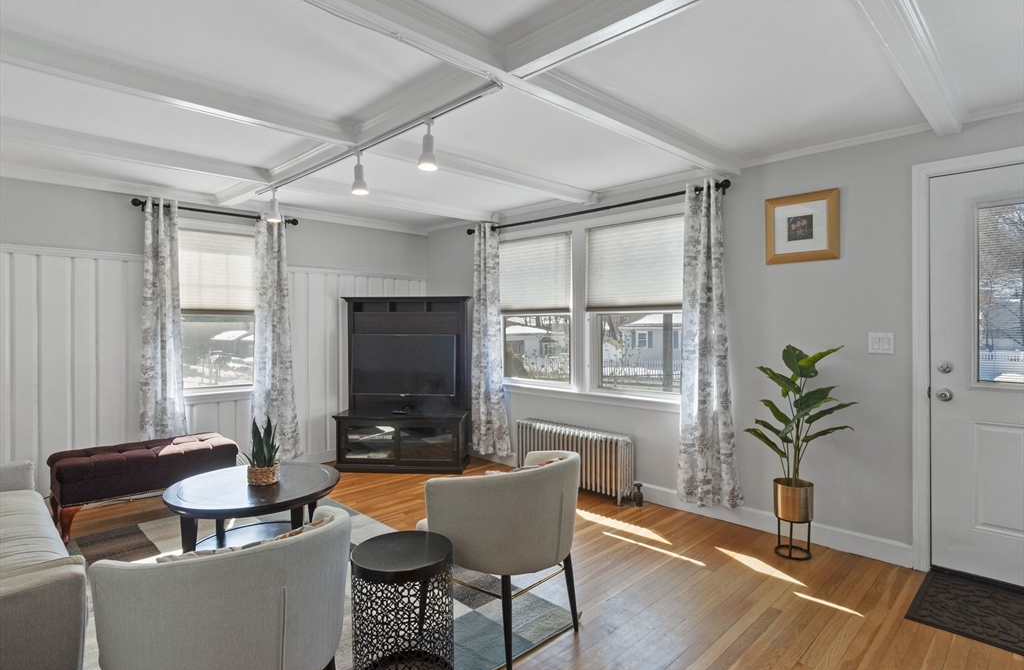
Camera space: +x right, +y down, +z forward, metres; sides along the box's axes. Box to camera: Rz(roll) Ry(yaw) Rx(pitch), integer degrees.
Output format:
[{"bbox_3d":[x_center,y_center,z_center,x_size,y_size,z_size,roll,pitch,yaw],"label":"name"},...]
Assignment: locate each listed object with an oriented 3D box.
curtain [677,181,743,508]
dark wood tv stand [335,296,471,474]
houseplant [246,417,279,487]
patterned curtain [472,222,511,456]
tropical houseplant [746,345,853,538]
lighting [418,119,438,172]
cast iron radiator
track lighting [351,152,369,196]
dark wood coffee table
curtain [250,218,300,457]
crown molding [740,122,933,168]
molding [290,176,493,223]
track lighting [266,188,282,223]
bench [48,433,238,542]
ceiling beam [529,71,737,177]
[{"bbox_3d":[1.281,0.056,3.341,0.370,2.135,0.120,0,1,43],"label":"curtain"},{"bbox_3d":[-0.991,0.434,4.791,1.180,1.570,0.520,0,1,6],"label":"dark wood tv stand"},{"bbox_3d":[-1.334,0.611,2.747,0.175,0.350,0.170,-1,1,-26],"label":"houseplant"},{"bbox_3d":[-0.191,0.034,4.720,0.360,2.145,0.120,0,1,43],"label":"patterned curtain"},{"bbox_3d":[1.662,0.627,2.962,0.542,1.144,0.430,1,1,43],"label":"tropical houseplant"},{"bbox_3d":[-0.389,-0.879,2.374,0.095,0.248,0.095,0,1,0],"label":"lighting"},{"bbox_3d":[0.479,0.986,4.125,1.021,0.499,0.184,1,1,43],"label":"cast iron radiator"},{"bbox_3d":[-0.841,-0.891,2.837,0.095,0.238,0.095,1,1,43],"label":"track lighting"},{"bbox_3d":[-1.354,1.017,2.734,0.823,0.460,0.823,-1,1,-43],"label":"dark wood coffee table"},{"bbox_3d":[-2.050,0.033,4.442,0.394,2.161,0.130,-1,1,-42],"label":"curtain"},{"bbox_3d":[1.797,-1.075,2.931,0.940,0.050,0.045,0,1,43],"label":"crown molding"},{"bbox_3d":[-0.915,-1.103,4.276,1.879,0.090,0.154,-1,1,-42],"label":"molding"},{"bbox_3d":[-1.658,-0.903,3.576,0.095,0.237,0.095,1,1,43],"label":"track lighting"},{"bbox_3d":[-2.449,0.991,3.487,1.010,0.500,0.440,-1,1,-43],"label":"bench"},{"bbox_3d":[0.729,-1.078,2.727,1.889,0.090,0.154,-1,1,-42],"label":"ceiling beam"}]

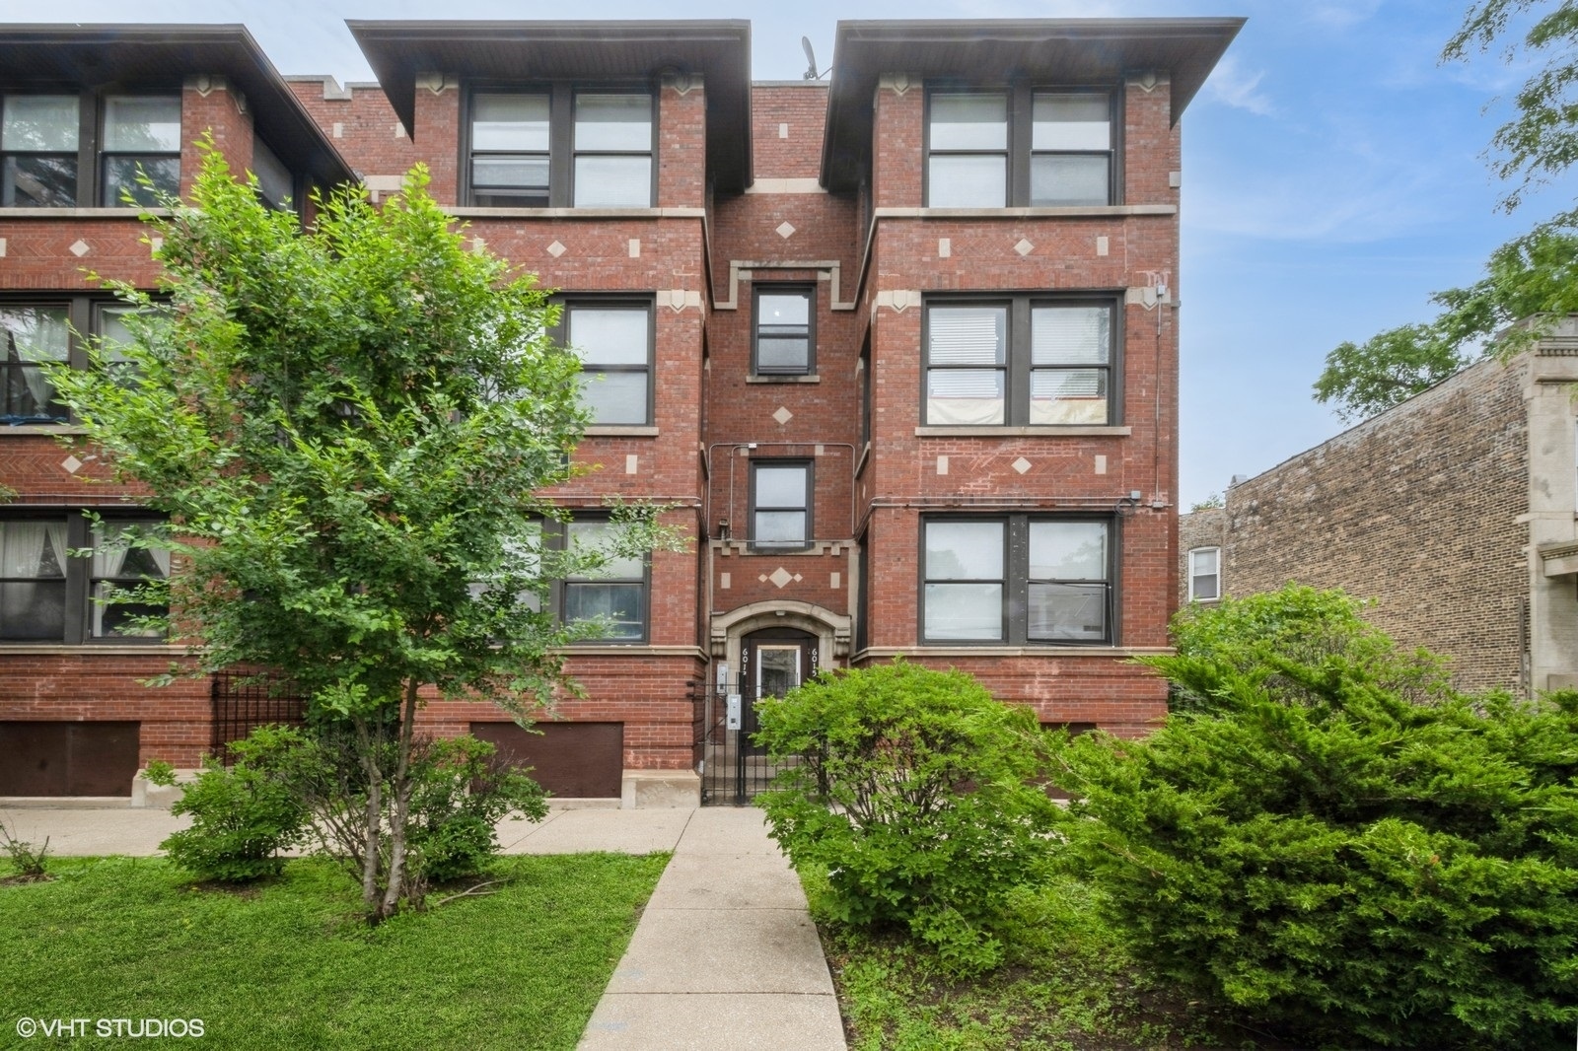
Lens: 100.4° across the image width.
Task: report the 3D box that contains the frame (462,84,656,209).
[{"bbox_3d":[-3.210,-5.295,9.200,2.650,1.700,0.150,1,-1,0],"label":"frame"}]

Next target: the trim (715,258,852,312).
[{"bbox_3d":[-0.042,-4.131,11.300,2.395,0.890,0.160,1,0,0],"label":"trim"}]

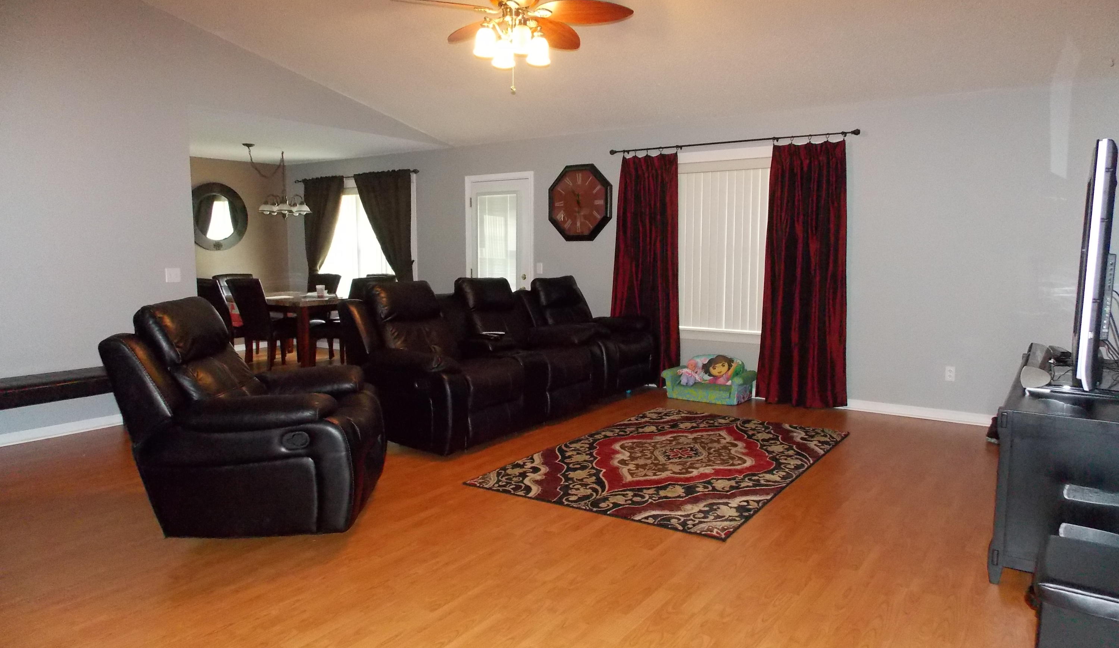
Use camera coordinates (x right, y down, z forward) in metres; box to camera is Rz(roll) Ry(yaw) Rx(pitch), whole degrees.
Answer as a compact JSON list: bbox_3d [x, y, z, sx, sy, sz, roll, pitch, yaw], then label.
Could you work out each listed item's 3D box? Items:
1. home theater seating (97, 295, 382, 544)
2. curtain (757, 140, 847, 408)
[{"bbox_3d":[-1.538,0.404,3.873,1.150,1.050,0.980,0,6,-5],"label":"home theater seating"},{"bbox_3d":[2.019,-0.387,6.184,0.660,2.170,0.140,4,7,34],"label":"curtain"}]

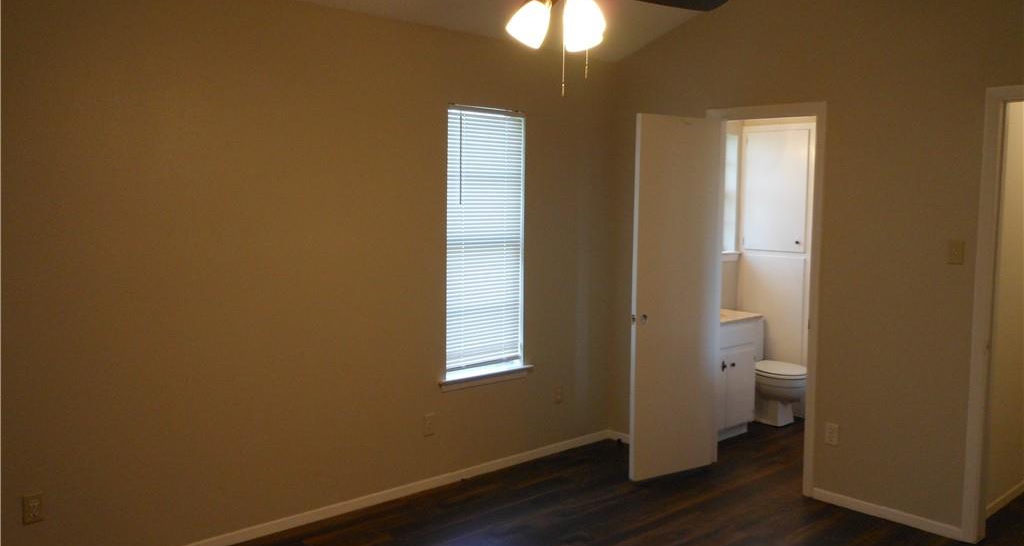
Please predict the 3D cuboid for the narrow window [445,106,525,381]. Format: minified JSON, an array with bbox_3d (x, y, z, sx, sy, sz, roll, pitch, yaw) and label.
[{"bbox_3d":[-0.156,-0.187,4.706,0.573,1.440,0.040,-4,7,-43],"label":"narrow window"}]

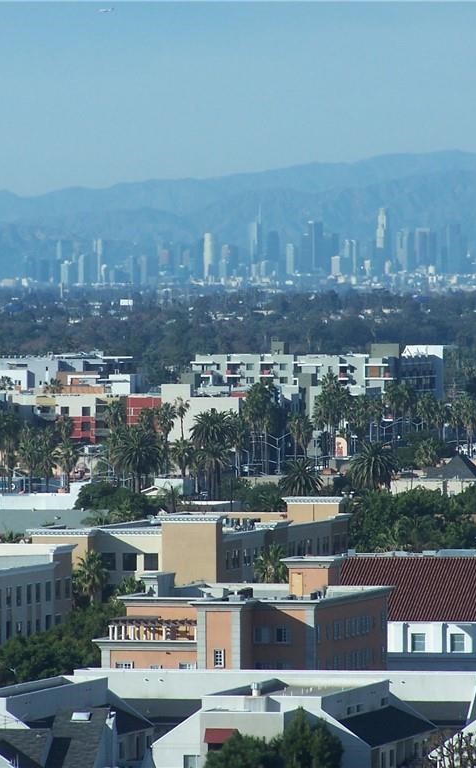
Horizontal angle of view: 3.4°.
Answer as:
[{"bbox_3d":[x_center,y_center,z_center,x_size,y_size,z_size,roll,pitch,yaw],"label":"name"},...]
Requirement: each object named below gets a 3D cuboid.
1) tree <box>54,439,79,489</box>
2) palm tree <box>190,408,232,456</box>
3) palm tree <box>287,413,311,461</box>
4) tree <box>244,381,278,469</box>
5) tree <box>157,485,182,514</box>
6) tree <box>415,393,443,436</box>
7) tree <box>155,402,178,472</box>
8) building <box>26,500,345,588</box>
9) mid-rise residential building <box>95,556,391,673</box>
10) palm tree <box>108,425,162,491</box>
[{"bbox_3d":[-29.829,15.279,1378.842,4.174,11.603,4.174,0,1,12],"label":"tree"},{"bbox_3d":[-4.630,11.990,1384.940,7.340,15.420,7.340,0,1,0],"label":"palm tree"},{"bbox_3d":[12.174,12.180,1569.284,5.147,12.683,5.147,0,1,0],"label":"palm tree"},{"bbox_3d":[4.080,8.960,1502.970,6.450,18.480,6.450,0,1,0],"label":"tree"},{"bbox_3d":[-9.420,18.770,1090.070,3.570,9.900,3.570,0,1,0],"label":"tree"},{"bbox_3d":[39.880,8.980,1659.500,5.860,14.410,5.860,0,1,0],"label":"tree"},{"bbox_3d":[-13.170,11.080,1459.900,4.420,15.340,4.420,0,1,0],"label":"tree"},{"bbox_3d":[-4.560,19.850,822.500,20.000,15.000,64.000,0,1,12],"label":"building"},{"bbox_3d":[0.382,22.817,691.220,18.811,15.000,36.659,0,1,12],"label":"mid-rise residential building"},{"bbox_3d":[-16.160,13.970,1250.100,8.510,15.170,8.510,0,1,0],"label":"palm tree"}]

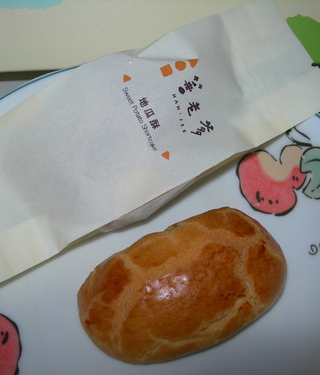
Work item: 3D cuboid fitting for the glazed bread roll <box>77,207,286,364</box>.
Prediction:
[{"bbox_3d":[0.011,0.037,0.221,0.089,0.030,0.052,-22,59,-16],"label":"glazed bread roll"}]

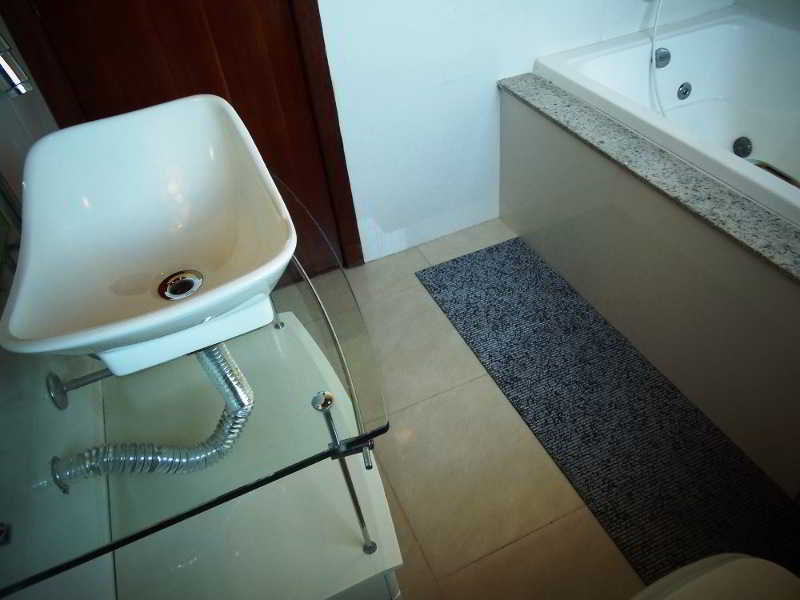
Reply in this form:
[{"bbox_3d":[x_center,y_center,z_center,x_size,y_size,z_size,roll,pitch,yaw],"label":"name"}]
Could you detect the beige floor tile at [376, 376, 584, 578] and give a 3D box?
[{"bbox_3d":[0.200,0.408,1.431,0.455,0.010,0.452,-20,43,-13],"label":"beige floor tile"}]

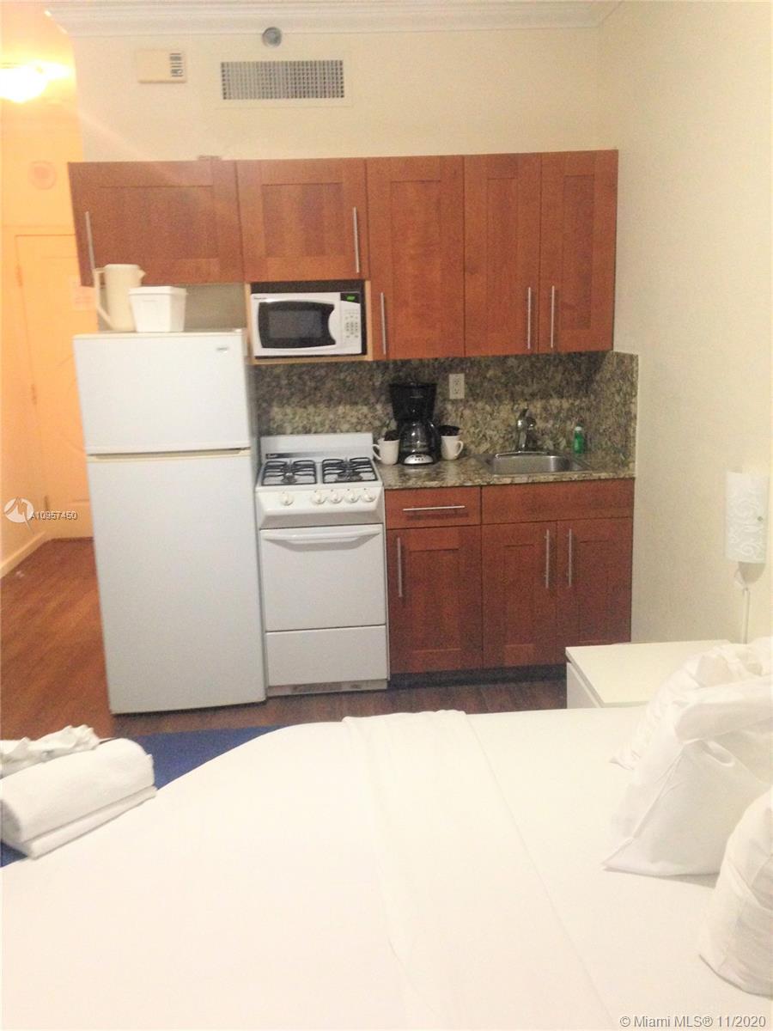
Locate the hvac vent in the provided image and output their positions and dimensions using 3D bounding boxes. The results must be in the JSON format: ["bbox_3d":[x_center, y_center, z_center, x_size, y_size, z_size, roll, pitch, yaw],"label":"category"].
[{"bbox_3d":[-0.419,-1.761,3.974,0.500,0.155,0.030,-3,14,-4],"label":"hvac vent"}]

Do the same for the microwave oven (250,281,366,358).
[{"bbox_3d":[-0.325,-0.792,4.036,0.442,0.256,0.325,-3,14,-4],"label":"microwave oven"}]

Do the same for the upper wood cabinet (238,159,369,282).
[{"bbox_3d":[-0.331,-1.179,3.954,0.494,0.456,0.337,-3,14,-4],"label":"upper wood cabinet"}]

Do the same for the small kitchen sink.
[{"bbox_3d":[0.595,-0.144,4.067,0.415,0.165,0.425,-3,14,-4],"label":"small kitchen sink"}]

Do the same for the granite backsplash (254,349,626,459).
[{"bbox_3d":[0.198,-0.431,4.051,1.500,0.442,0.600,-3,14,-4],"label":"granite backsplash"}]

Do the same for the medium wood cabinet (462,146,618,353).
[{"bbox_3d":[0.600,-1.071,4.066,0.610,0.774,0.337,-3,14,-4],"label":"medium wood cabinet"}]

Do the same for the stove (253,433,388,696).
[{"bbox_3d":[-0.265,0.210,4.109,0.504,1.018,0.670,-3,14,-4],"label":"stove"}]

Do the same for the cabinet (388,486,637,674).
[{"bbox_3d":[0.467,0.181,4.215,0.984,0.780,0.620,-3,14,-4],"label":"cabinet"}]

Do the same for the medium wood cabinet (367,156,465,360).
[{"bbox_3d":[0.108,-1.047,4.027,0.378,0.774,0.337,-3,14,-4],"label":"medium wood cabinet"}]

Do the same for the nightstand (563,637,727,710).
[{"bbox_3d":[0.828,0.711,2.933,0.497,0.550,0.403,-3,14,-4],"label":"nightstand"}]

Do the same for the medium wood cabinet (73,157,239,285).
[{"bbox_3d":[-0.886,-1.152,3.911,0.621,0.456,0.337,-3,14,-4],"label":"medium wood cabinet"}]

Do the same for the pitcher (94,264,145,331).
[{"bbox_3d":[-0.999,-0.817,3.692,0.185,0.245,0.130,-3,14,-4],"label":"pitcher"}]

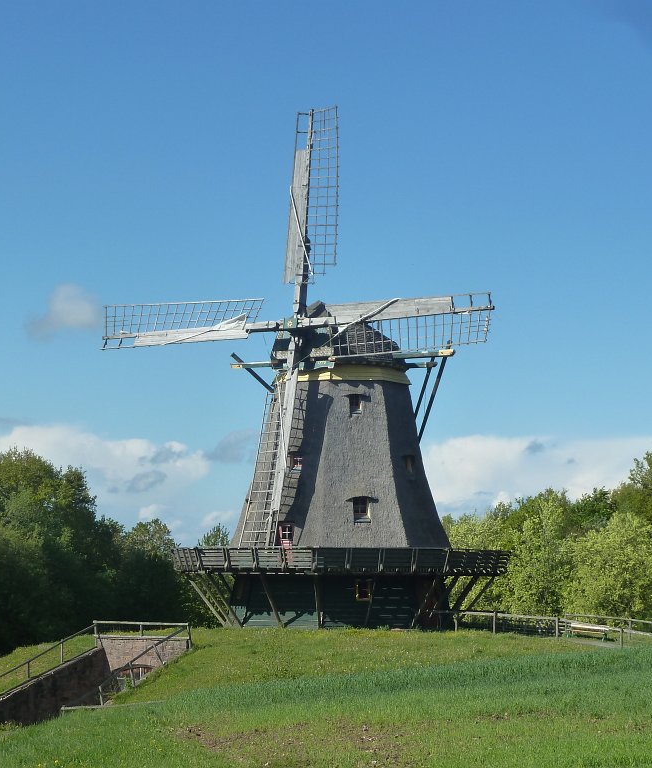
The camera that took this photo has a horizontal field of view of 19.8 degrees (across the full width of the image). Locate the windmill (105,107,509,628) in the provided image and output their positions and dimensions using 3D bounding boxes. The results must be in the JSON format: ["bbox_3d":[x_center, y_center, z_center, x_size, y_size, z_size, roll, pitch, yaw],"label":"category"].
[{"bbox_3d":[0.770,-0.740,91.670,21.900,25.110,16.000,-3,-7,30],"label":"windmill"}]

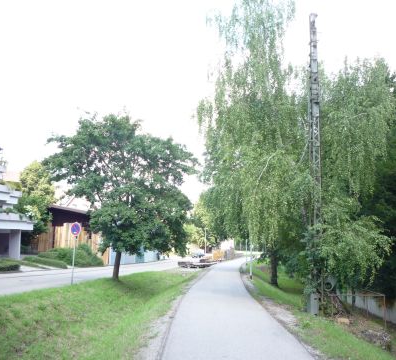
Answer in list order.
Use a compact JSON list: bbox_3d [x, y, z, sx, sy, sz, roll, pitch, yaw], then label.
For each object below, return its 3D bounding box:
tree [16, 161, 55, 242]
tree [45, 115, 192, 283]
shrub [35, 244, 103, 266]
[{"bbox_3d":[-15.100,2.514,41.563,4.200,9.200,4.200,-2,-8,15],"label":"tree"},{"bbox_3d":[-3.900,0.748,22.521,7.500,8.400,7.400,0,-8,0],"label":"tree"},{"bbox_3d":[-10.300,5.902,34.714,5.700,1.650,2.400,-7,-11,40],"label":"shrub"}]

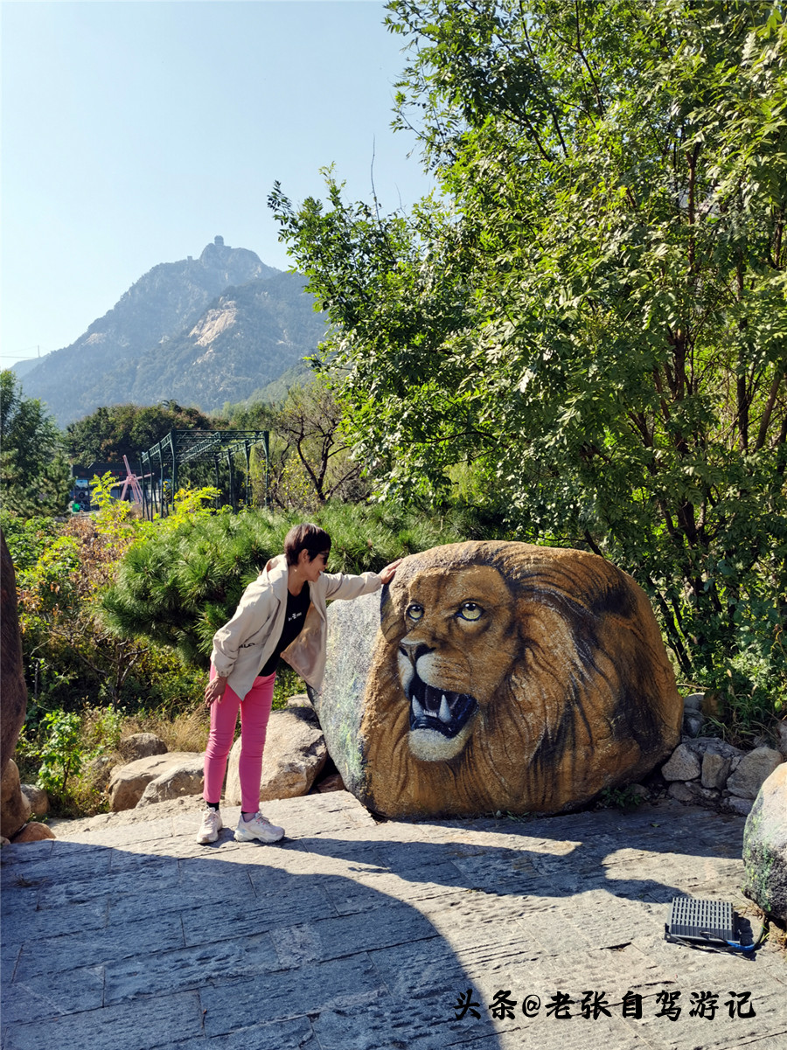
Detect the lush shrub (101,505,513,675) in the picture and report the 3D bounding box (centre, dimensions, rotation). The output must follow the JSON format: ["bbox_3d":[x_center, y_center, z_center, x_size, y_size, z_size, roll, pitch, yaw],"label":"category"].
[{"bbox_3d":[-0.671,0.467,6.252,2.800,1.280,1.900,-1,1,-6],"label":"lush shrub"}]

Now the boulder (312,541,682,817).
[{"bbox_3d":[0.594,0.802,4.694,1.900,1.360,1.250,-1,1,7],"label":"boulder"}]

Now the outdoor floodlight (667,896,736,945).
[{"bbox_3d":[1.093,1.411,2.911,0.230,0.100,0.220,-1,1,11],"label":"outdoor floodlight"}]

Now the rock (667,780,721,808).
[{"bbox_3d":[1.594,1.425,4.346,0.250,0.130,0.200,-1,1,11],"label":"rock"}]

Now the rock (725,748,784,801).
[{"bbox_3d":[1.899,1.304,4.300,0.310,0.260,0.260,1,3,20],"label":"rock"}]

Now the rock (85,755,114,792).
[{"bbox_3d":[-1.786,1.513,4.971,0.190,0.210,0.180,-1,1,-11],"label":"rock"}]

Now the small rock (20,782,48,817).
[{"bbox_3d":[-1.894,1.442,4.300,0.190,0.190,0.190,-1,3,-20],"label":"small rock"}]

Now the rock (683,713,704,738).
[{"bbox_3d":[1.732,1.167,4.750,0.140,0.140,0.140,1,3,20],"label":"rock"}]

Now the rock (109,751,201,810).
[{"bbox_3d":[-1.272,1.372,4.370,0.490,0.270,0.420,-1,3,-20],"label":"rock"}]

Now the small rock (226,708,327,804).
[{"bbox_3d":[-0.642,1.260,4.470,0.570,0.480,0.500,-1,3,-20],"label":"small rock"}]

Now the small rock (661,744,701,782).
[{"bbox_3d":[1.548,1.278,4.400,0.220,0.200,0.200,1,3,20],"label":"small rock"}]

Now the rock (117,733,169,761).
[{"bbox_3d":[-1.662,1.485,5.432,0.340,0.200,0.280,-1,1,-11],"label":"rock"}]

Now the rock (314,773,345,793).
[{"bbox_3d":[-0.365,1.485,4.715,0.190,0.110,0.160,-1,1,-6],"label":"rock"}]

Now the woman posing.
[{"bbox_3d":[-0.447,0.746,3.820,0.800,1.460,0.550,-2,3,-40],"label":"woman posing"}]

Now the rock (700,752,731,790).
[{"bbox_3d":[1.726,1.321,4.387,0.170,0.200,0.180,-1,1,11],"label":"rock"}]

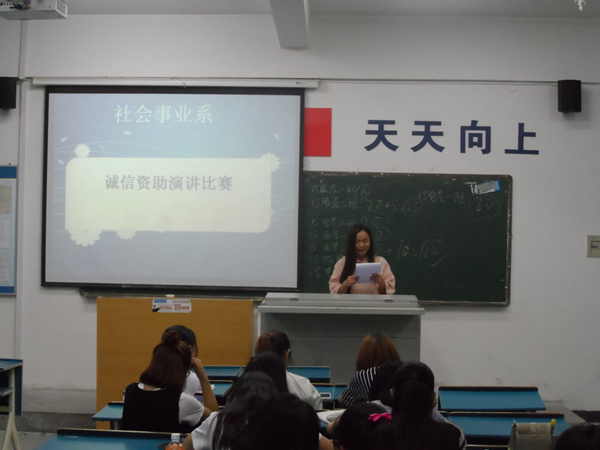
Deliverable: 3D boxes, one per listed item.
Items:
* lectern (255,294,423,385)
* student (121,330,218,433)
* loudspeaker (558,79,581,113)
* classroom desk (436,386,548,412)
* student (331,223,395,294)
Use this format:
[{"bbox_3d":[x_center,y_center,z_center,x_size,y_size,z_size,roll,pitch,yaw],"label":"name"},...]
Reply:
[{"bbox_3d":[0.335,1.089,9.072,1.360,0.970,0.620,1,0,2],"label":"lectern"},{"bbox_3d":[-0.605,1.109,5.212,0.470,1.200,0.700,1,0,8],"label":"student"},{"bbox_3d":[2.362,-1.128,9.400,0.195,0.280,0.190,1,0,6],"label":"loudspeaker"},{"bbox_3d":[1.131,1.363,6.319,0.600,0.770,0.420,1,0,2],"label":"classroom desk"},{"bbox_3d":[0.539,0.790,9.354,0.550,1.580,0.330,1,0,-2],"label":"student"}]

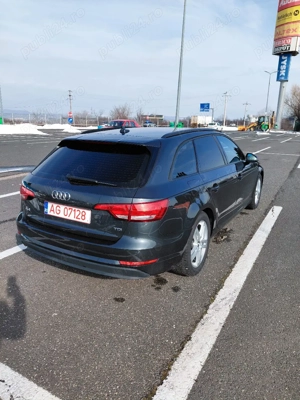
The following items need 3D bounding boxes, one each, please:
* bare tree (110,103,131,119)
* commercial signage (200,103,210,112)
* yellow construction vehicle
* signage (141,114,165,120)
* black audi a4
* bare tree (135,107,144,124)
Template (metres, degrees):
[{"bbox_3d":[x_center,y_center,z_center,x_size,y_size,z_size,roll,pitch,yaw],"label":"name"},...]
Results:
[{"bbox_3d":[-8.147,-24.488,82.865,6.200,6.600,6.000,0,15,-5],"label":"bare tree"},{"bbox_3d":[19.211,-31.914,100.000,3.300,3.000,0.250,4,15,10],"label":"commercial signage"},{"bbox_3d":[19.168,-14.068,52.017,5.900,3.600,2.350,3,15,7],"label":"yellow construction vehicle"},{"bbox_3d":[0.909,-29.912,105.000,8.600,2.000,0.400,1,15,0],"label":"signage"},{"bbox_3d":[0.434,-0.362,4.405,1.900,1.450,4.720,10,17,29],"label":"black audi a4"},{"bbox_3d":[-3.029,-23.838,82.733,2.900,5.600,2.900,0,15,-2],"label":"bare tree"}]

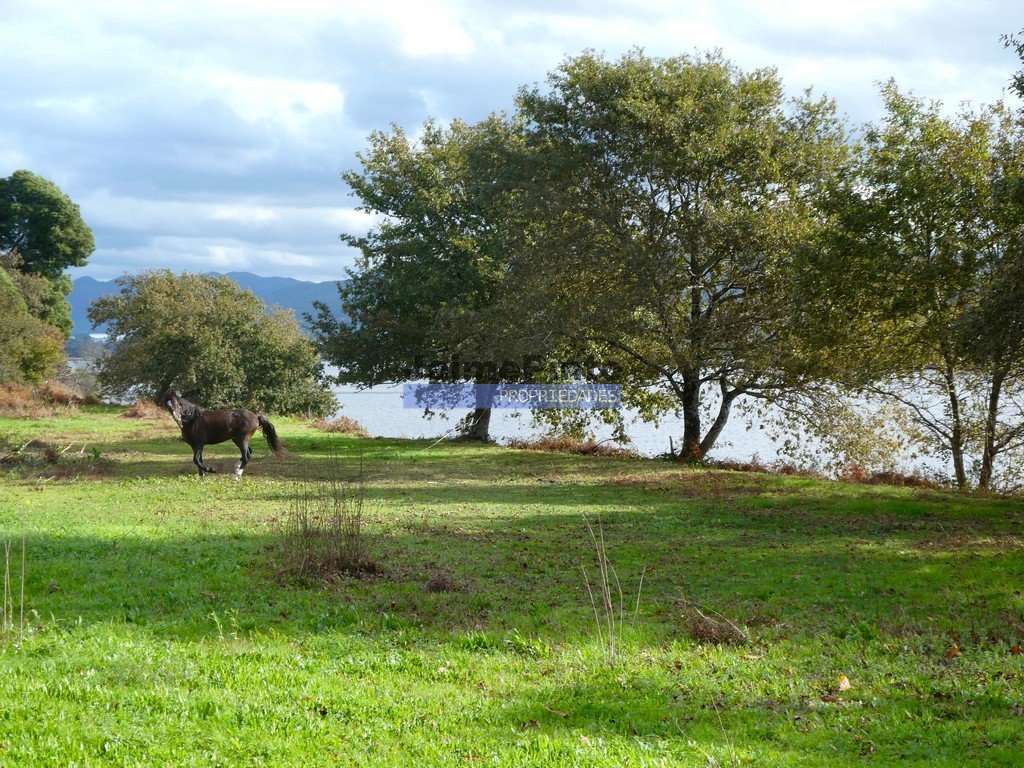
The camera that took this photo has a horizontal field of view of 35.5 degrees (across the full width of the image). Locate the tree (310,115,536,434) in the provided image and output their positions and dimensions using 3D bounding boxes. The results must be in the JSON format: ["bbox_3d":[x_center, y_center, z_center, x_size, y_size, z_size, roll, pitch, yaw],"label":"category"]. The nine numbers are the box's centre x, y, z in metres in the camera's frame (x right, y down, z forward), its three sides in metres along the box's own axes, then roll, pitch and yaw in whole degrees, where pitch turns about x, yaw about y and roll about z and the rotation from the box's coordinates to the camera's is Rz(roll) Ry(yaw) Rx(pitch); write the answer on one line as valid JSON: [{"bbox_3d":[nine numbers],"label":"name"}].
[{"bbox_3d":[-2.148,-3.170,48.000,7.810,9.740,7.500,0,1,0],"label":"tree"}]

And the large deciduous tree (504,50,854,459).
[{"bbox_3d":[4.089,-3.162,39.000,8.550,9.960,8.300,0,1,0],"label":"large deciduous tree"}]

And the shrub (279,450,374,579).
[{"bbox_3d":[-1.812,1.274,15.600,0.940,1.250,0.900,0,1,0],"label":"shrub"}]

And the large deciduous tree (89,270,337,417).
[{"bbox_3d":[-11.250,-1.521,60.000,9.320,5.480,8.300,0,1,0],"label":"large deciduous tree"}]

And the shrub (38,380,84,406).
[{"bbox_3d":[-18.696,0.393,66.000,1.900,1.070,1.700,0,1,0],"label":"shrub"}]

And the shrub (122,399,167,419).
[{"bbox_3d":[-13.078,0.874,57.000,1.640,0.710,1.400,0,1,0],"label":"shrub"}]

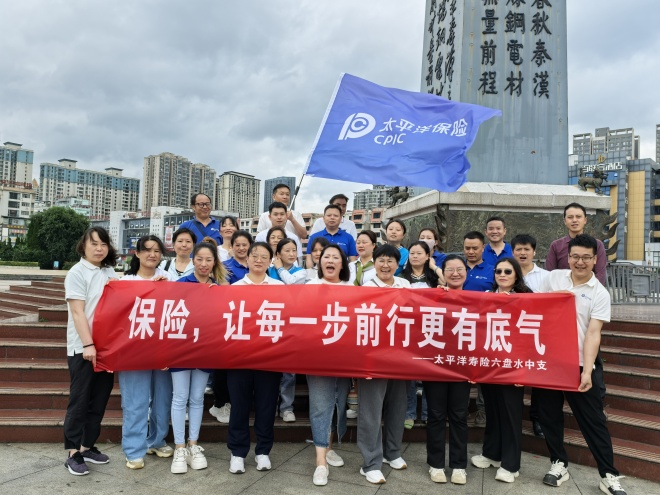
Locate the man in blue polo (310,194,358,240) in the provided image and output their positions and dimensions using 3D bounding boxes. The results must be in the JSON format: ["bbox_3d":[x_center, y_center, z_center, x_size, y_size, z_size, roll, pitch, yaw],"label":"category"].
[{"bbox_3d":[0.064,0.283,5.376,0.500,1.680,0.320,2,-2,-3],"label":"man in blue polo"}]

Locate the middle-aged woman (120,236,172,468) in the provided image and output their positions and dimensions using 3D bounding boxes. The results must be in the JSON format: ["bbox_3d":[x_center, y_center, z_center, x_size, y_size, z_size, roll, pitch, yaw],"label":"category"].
[{"bbox_3d":[-1.285,0.706,3.657,0.470,1.600,0.420,2,-2,-14],"label":"middle-aged woman"}]

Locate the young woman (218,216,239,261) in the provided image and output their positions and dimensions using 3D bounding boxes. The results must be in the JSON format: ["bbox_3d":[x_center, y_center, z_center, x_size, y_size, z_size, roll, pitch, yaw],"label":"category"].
[{"bbox_3d":[-0.952,0.506,4.780,0.460,1.590,0.330,2,-2,-7],"label":"young woman"}]

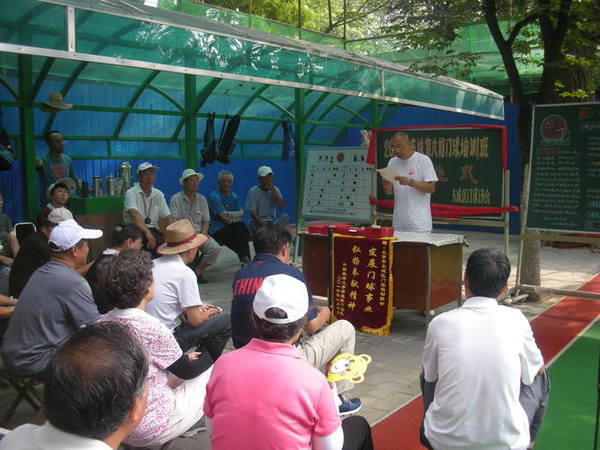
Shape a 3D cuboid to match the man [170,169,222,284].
[{"bbox_3d":[-1.140,0.020,6.950,0.560,1.300,0.780,-5,8,-37],"label":"man"}]

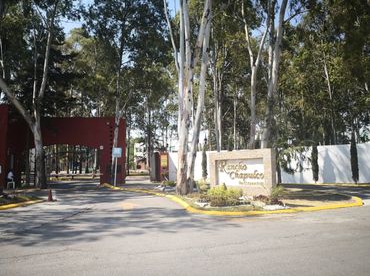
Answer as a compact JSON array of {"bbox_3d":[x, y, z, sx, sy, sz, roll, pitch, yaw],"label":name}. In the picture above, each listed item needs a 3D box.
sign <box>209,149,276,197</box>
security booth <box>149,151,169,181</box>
[{"bbox_3d":[2.646,1.652,13.584,3.183,2.097,0.591,-5,-8,38],"label":"sign"},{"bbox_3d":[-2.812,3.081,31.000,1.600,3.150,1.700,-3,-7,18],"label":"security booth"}]

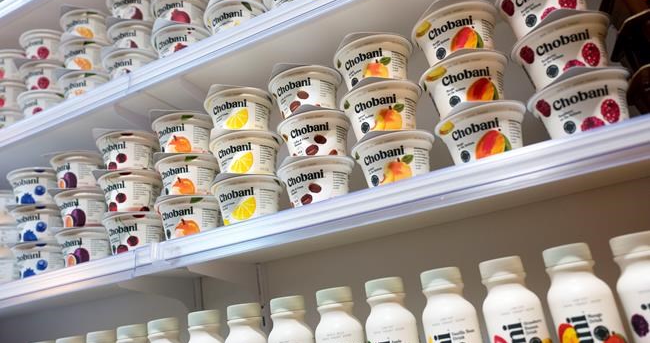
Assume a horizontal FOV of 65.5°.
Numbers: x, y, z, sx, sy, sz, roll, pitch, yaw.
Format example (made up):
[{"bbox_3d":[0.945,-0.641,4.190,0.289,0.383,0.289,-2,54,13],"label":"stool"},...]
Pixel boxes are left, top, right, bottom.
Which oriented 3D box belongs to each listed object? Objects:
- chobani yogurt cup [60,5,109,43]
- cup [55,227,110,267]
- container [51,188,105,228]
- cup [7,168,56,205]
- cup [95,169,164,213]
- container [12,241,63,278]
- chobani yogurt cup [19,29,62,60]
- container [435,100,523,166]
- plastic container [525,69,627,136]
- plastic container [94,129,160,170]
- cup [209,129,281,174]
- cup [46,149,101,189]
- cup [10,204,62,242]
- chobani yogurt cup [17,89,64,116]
[{"bbox_3d":[-0.429,-0.247,0.923,0.096,0.063,0.096,-8,-16,-2],"label":"chobani yogurt cup"},{"bbox_3d":[-0.354,0.123,0.756,0.096,0.058,0.100,-18,-21,27],"label":"cup"},{"bbox_3d":[-0.363,0.066,0.779,0.096,0.063,0.096,-17,-18,25],"label":"container"},{"bbox_3d":[-0.463,0.037,0.819,0.096,0.058,0.100,-7,-19,-2],"label":"cup"},{"bbox_3d":[-0.278,0.043,0.730,0.096,0.058,0.100,-7,-19,-2],"label":"cup"},{"bbox_3d":[-0.450,0.153,0.804,0.096,0.058,0.100,-12,-19,13],"label":"container"},{"bbox_3d":[-0.526,-0.220,0.963,0.096,0.063,0.096,-8,-16,-2],"label":"chobani yogurt cup"},{"bbox_3d":[0.171,-0.026,0.535,0.096,0.063,0.096,-17,-18,27],"label":"container"},{"bbox_3d":[0.256,-0.051,0.496,0.096,0.063,0.096,-17,-18,26],"label":"plastic container"},{"bbox_3d":[-0.288,-0.017,0.755,0.096,0.063,0.096,-15,-17,21],"label":"plastic container"},{"bbox_3d":[-0.102,-0.007,0.654,0.096,0.058,0.100,-12,-19,12],"label":"cup"},{"bbox_3d":[-0.375,0.014,0.786,0.096,0.058,0.100,-7,-19,-2],"label":"cup"},{"bbox_3d":[-0.461,0.096,0.826,0.097,0.058,0.097,-8,-16,-2],"label":"cup"},{"bbox_3d":[-0.481,-0.092,0.875,0.096,0.058,0.100,-7,-19,-2],"label":"chobani yogurt cup"}]

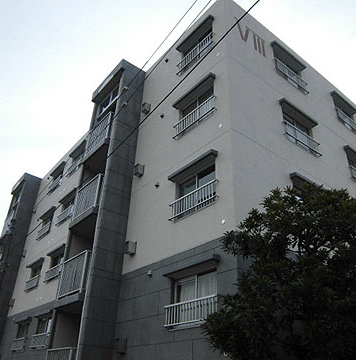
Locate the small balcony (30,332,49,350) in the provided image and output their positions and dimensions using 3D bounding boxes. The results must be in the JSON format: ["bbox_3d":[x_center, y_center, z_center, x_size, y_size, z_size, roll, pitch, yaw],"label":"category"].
[{"bbox_3d":[-5.510,6.375,14.353,0.102,0.472,1.846,23,-36,-31],"label":"small balcony"}]

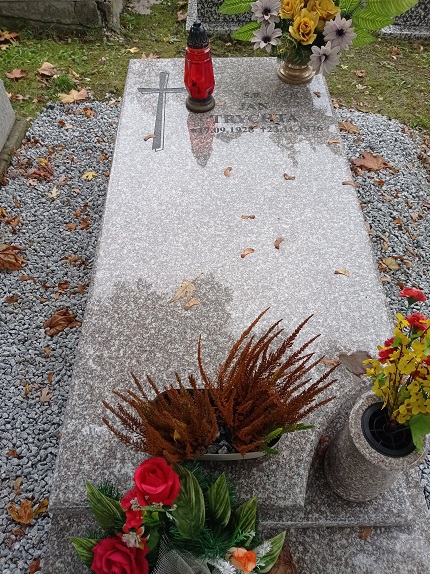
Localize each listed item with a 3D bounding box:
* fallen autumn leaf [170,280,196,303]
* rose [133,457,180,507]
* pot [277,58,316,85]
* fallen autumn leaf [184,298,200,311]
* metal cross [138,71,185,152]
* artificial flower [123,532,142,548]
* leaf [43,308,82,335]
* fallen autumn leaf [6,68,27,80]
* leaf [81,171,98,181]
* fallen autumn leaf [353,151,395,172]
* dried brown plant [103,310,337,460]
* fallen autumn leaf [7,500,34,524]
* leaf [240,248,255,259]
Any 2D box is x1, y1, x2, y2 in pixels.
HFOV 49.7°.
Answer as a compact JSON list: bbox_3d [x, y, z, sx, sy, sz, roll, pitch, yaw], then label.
[{"bbox_3d":[-0.083,0.018,1.263,0.050,0.010,0.095,20,56,15],"label":"fallen autumn leaf"},{"bbox_3d":[-0.112,0.371,0.885,0.086,0.068,0.086,-1,53,0],"label":"rose"},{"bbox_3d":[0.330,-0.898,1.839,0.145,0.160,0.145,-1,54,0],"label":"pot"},{"bbox_3d":[-0.063,0.045,1.241,0.047,0.008,0.024,-30,59,-20],"label":"fallen autumn leaf"},{"bbox_3d":[-0.213,-0.691,1.788,0.190,0.012,0.530,-1,54,0],"label":"metal cross"},{"bbox_3d":[-0.146,0.448,0.820,0.034,0.022,0.030,-1,53,0],"label":"artificial flower"},{"bbox_3d":[-0.459,0.111,1.384,0.095,0.030,0.080,-37,60,-25],"label":"leaf"},{"bbox_3d":[-1.091,-1.165,2.551,0.110,0.030,0.090,-1,53,0],"label":"fallen autumn leaf"},{"bbox_3d":[-0.485,-0.435,1.801,0.051,0.012,0.049,24,56,18],"label":"leaf"},{"bbox_3d":[0.705,-0.558,2.071,0.190,0.035,0.125,9,54,8],"label":"fallen autumn leaf"},{"bbox_3d":[0.016,0.222,0.967,0.415,0.240,0.265,-1,52,0],"label":"dried brown plant"},{"bbox_3d":[-0.509,0.590,1.215,0.066,0.032,0.060,-1,53,0],"label":"fallen autumn leaf"},{"bbox_3d":[0.097,-0.098,1.367,0.050,0.008,0.017,-33,61,-21],"label":"leaf"}]

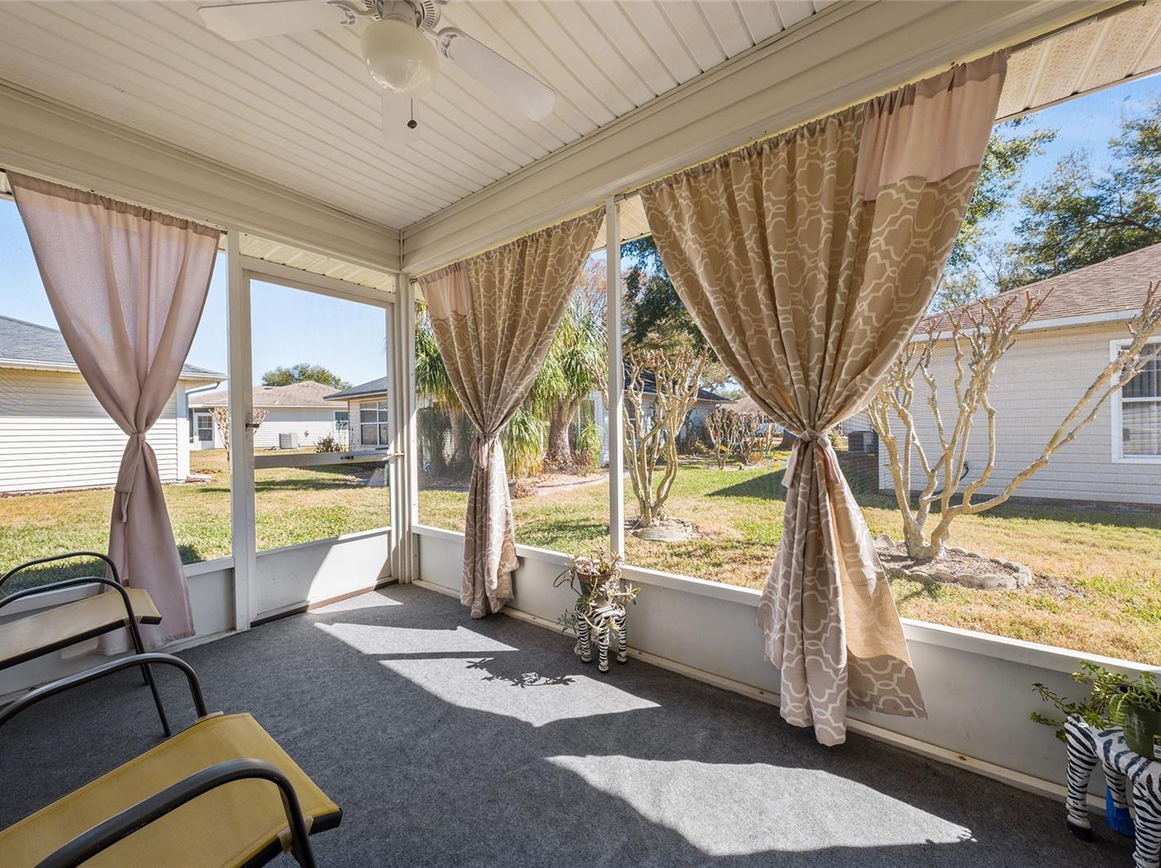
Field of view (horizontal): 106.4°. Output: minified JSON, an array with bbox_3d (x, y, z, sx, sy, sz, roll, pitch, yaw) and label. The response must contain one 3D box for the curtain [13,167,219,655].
[{"bbox_3d":[-2.096,-0.033,2.045,0.139,2.119,0.688,-1,0,36],"label":"curtain"}]

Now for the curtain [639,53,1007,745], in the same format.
[{"bbox_3d":[0.725,-0.053,1.552,1.188,2.151,0.193,-1,0,36],"label":"curtain"}]

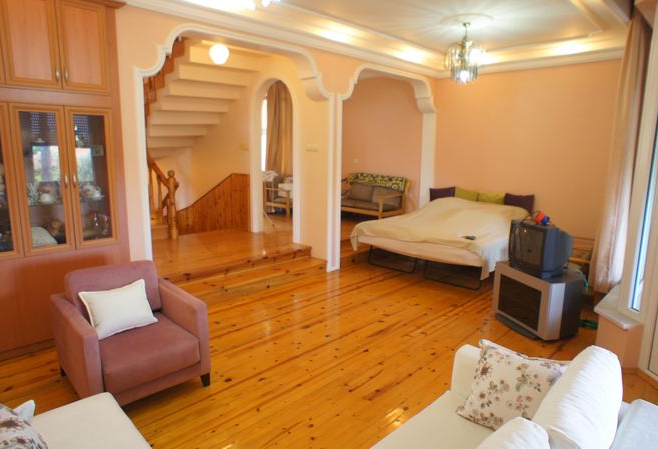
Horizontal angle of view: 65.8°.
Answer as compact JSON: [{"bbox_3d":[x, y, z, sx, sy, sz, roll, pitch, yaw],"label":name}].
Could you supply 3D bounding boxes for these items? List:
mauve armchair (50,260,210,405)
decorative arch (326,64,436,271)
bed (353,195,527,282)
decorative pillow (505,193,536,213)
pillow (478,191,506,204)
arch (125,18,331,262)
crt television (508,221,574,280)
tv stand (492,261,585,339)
[{"bbox_3d":[-1.336,0.696,3.411,0.760,0.770,0.860,-8,13,-43],"label":"mauve armchair"},{"bbox_3d":[0.787,-0.853,7.484,0.280,2.650,2.500,8,12,39],"label":"decorative arch"},{"bbox_3d":[1.566,0.142,7.112,1.850,0.820,1.950,9,12,40],"label":"bed"},{"bbox_3d":[2.672,-0.238,7.167,0.160,0.370,0.440,-8,13,-44],"label":"decorative pillow"},{"bbox_3d":[2.380,-0.272,7.523,0.160,0.360,0.440,-8,13,-44],"label":"pillow"},{"bbox_3d":[-0.875,-0.589,5.514,0.280,2.680,2.660,8,12,39],"label":"arch"},{"bbox_3d":[1.983,0.202,4.716,0.390,0.435,0.485,-2,10,-20],"label":"crt television"},{"bbox_3d":[1.969,0.670,4.767,0.450,0.515,0.710,-3,10,-22],"label":"tv stand"}]

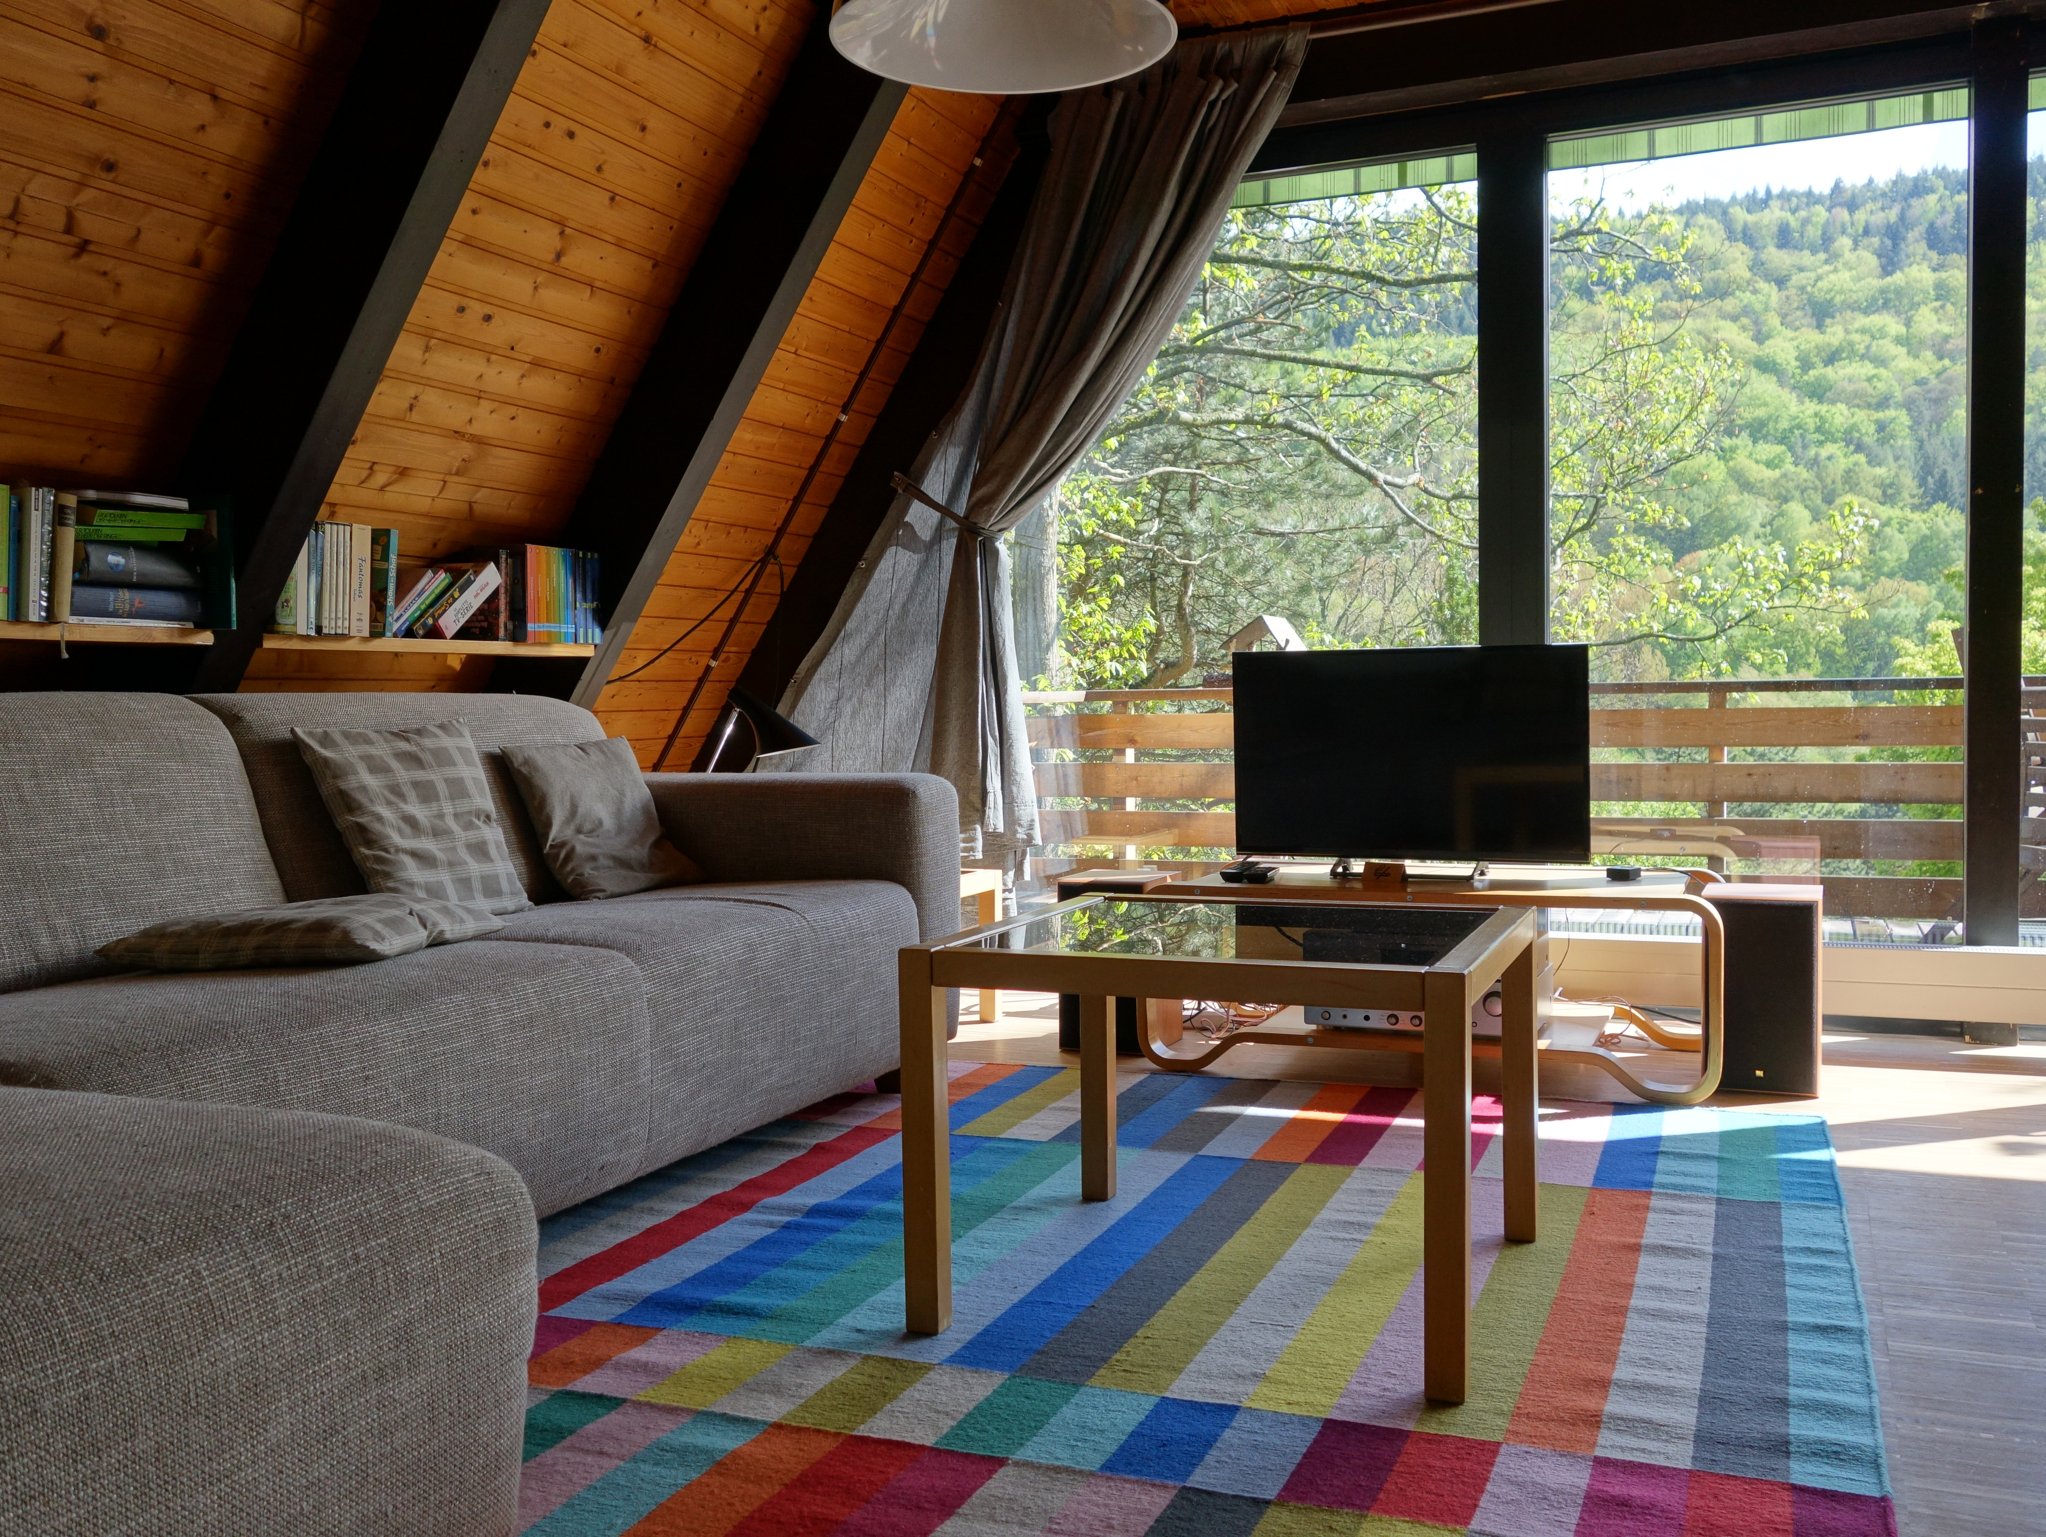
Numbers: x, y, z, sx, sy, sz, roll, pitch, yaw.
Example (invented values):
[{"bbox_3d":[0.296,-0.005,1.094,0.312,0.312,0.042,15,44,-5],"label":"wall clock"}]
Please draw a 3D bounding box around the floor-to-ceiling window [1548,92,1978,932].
[{"bbox_3d":[1.641,-0.521,4.049,0.883,1.895,0.080,0,3,22],"label":"floor-to-ceiling window"}]

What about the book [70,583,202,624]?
[{"bbox_3d":[-1.414,-0.248,2.748,0.165,0.047,0.239,0,3,22],"label":"book"}]

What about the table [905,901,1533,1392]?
[{"bbox_3d":[0.293,0.442,2.371,0.673,0.473,0.664,0,3,21],"label":"table"}]

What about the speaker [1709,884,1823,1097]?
[{"bbox_3d":[1.444,0.425,3.510,0.202,0.370,0.259,0,3,22],"label":"speaker"}]

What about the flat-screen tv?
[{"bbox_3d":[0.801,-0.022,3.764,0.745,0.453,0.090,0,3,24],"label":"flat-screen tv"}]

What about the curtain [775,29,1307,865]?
[{"bbox_3d":[-0.053,-0.706,4.471,1.562,1.998,0.160,0,3,22],"label":"curtain"}]

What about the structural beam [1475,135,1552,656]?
[{"bbox_3d":[1.168,-0.472,4.248,0.156,2.030,0.100,0,3,22],"label":"structural beam"}]

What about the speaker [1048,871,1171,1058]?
[{"bbox_3d":[0.222,0.425,3.979,0.196,0.369,0.263,0,3,22],"label":"speaker"}]

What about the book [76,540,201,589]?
[{"bbox_3d":[-1.406,-0.308,2.755,0.155,0.060,0.218,0,3,22],"label":"book"}]

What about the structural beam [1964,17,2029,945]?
[{"bbox_3d":[2.067,-0.488,3.822,0.101,2.149,0.120,0,3,22],"label":"structural beam"}]

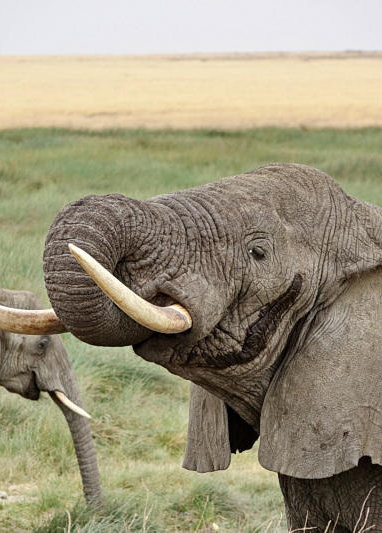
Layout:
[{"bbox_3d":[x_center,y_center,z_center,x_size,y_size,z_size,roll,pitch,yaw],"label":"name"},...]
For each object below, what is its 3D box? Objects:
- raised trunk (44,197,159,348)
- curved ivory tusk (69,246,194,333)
[{"bbox_3d":[-0.397,0.018,31.500,0.500,0.670,0.380,-1,2,-30],"label":"raised trunk"},{"bbox_3d":[-0.279,0.097,31.220,0.140,0.200,0.860,1,-22,42],"label":"curved ivory tusk"}]

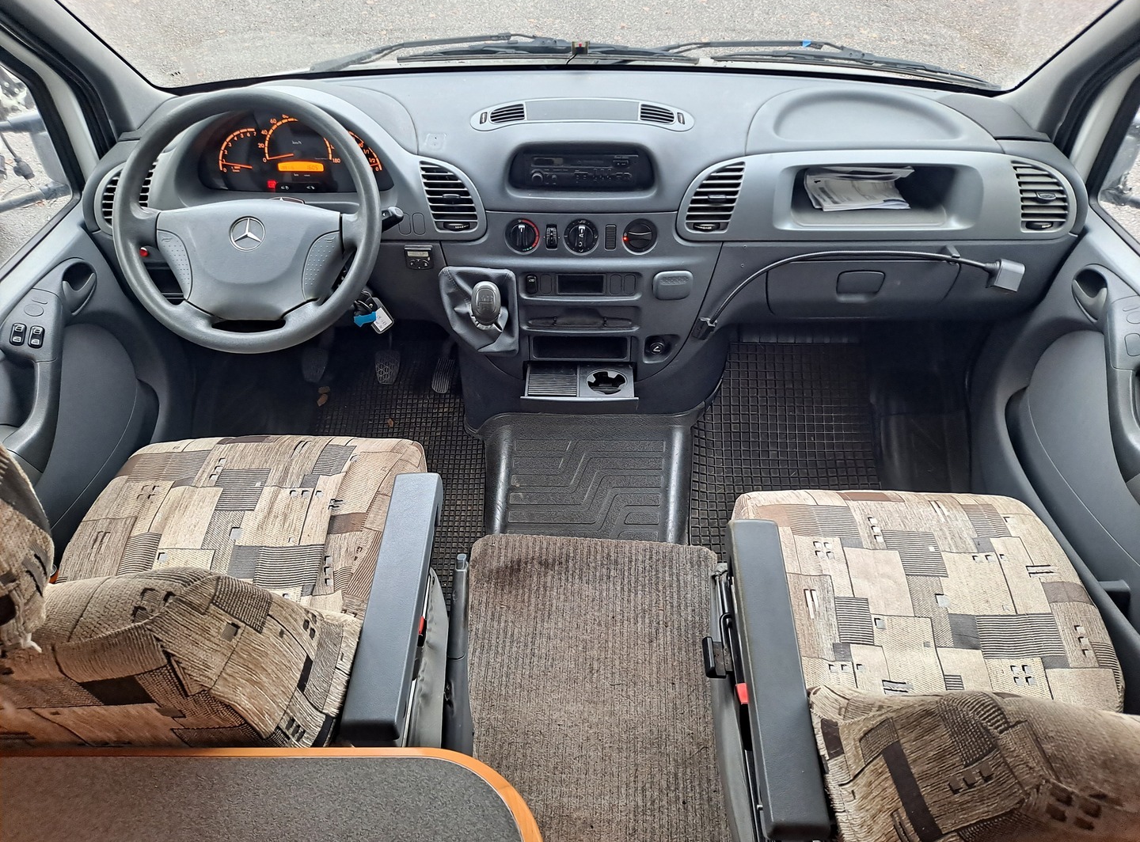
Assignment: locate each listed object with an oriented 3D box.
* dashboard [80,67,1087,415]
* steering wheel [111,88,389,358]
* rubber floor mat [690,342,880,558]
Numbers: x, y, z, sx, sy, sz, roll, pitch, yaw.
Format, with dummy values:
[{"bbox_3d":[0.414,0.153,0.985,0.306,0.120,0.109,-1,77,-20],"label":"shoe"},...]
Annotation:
[{"bbox_3d":[0.020,-0.321,1.534,1.580,0.650,0.480,0,48,0],"label":"dashboard"},{"bbox_3d":[-0.468,-0.292,1.222,0.390,0.110,0.390,0,90,0],"label":"steering wheel"},{"bbox_3d":[0.492,0.046,1.897,0.430,0.070,0.540,0,57,0],"label":"rubber floor mat"}]

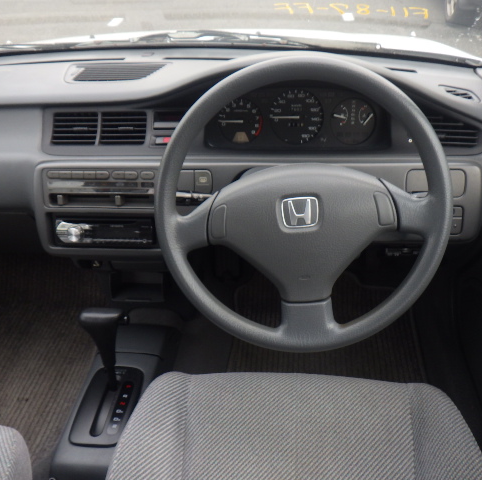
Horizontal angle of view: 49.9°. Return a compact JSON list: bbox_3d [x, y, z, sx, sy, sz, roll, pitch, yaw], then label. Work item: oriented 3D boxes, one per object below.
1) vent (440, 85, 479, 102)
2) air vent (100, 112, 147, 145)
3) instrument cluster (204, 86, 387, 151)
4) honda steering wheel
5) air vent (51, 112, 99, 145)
[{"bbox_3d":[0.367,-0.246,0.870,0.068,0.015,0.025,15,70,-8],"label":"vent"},{"bbox_3d":[-0.195,-0.185,0.860,0.078,0.053,0.025,0,10,0],"label":"air vent"},{"bbox_3d":[0.092,-0.208,0.875,0.310,0.115,0.060,1,18,5],"label":"instrument cluster"},{"bbox_3d":[0.083,-0.048,0.685,0.380,0.380,0.090,-2,3,0],"label":"honda steering wheel"},{"bbox_3d":[-0.275,-0.185,0.860,0.078,0.053,0.025,0,10,0],"label":"air vent"}]

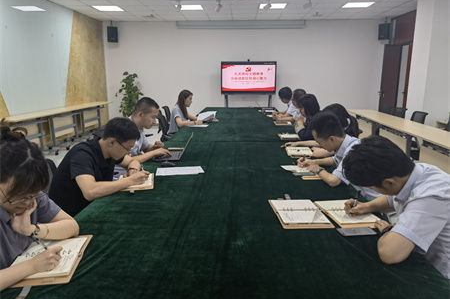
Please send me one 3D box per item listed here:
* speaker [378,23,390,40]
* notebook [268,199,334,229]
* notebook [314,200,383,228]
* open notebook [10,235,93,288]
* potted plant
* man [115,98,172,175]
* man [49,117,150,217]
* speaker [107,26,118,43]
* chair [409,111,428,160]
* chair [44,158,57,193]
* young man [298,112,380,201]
[{"bbox_3d":[4.100,-3.011,8.983,0.260,0.400,0.220,9,15,37],"label":"speaker"},{"bbox_3d":[0.367,0.305,1.739,0.228,0.022,0.365,-1,12,-2],"label":"notebook"},{"bbox_3d":[0.600,0.295,1.675,0.222,0.025,0.340,-1,12,-5],"label":"notebook"},{"bbox_3d":[-0.628,0.380,1.259,0.222,0.026,0.350,-1,12,-7],"label":"open notebook"},{"bbox_3d":[-2.524,-1.303,9.435,0.650,1.520,0.620,0,12,3],"label":"potted plant"},{"bbox_3d":[-0.757,0.179,3.068,0.760,1.230,0.530,0,12,3],"label":"man"},{"bbox_3d":[-0.802,0.368,2.248,0.740,1.150,0.560,2,12,9],"label":"man"},{"bbox_3d":[-2.982,-3.062,9.366,0.250,0.390,0.220,-7,14,-28],"label":"speaker"},{"bbox_3d":[2.664,-0.106,5.254,0.560,0.880,0.560,1,12,4],"label":"chair"},{"bbox_3d":[-0.861,0.490,2.300,0.600,0.940,0.600,0,12,3],"label":"chair"},{"bbox_3d":[0.891,0.333,2.393,0.750,1.160,0.550,2,12,9],"label":"young man"}]

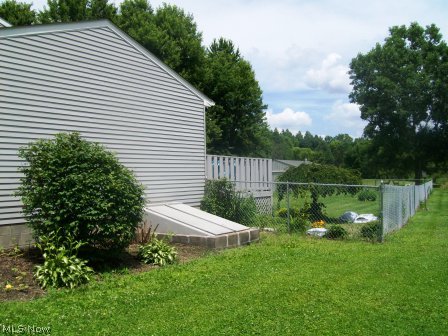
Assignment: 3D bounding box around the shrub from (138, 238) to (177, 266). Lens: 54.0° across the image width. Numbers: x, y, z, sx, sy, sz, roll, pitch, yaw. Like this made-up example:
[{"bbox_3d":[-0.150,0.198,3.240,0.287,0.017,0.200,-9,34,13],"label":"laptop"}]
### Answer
[{"bbox_3d":[-1.085,1.335,7.150,0.610,0.385,0.580,0,0,0],"label":"shrub"}]

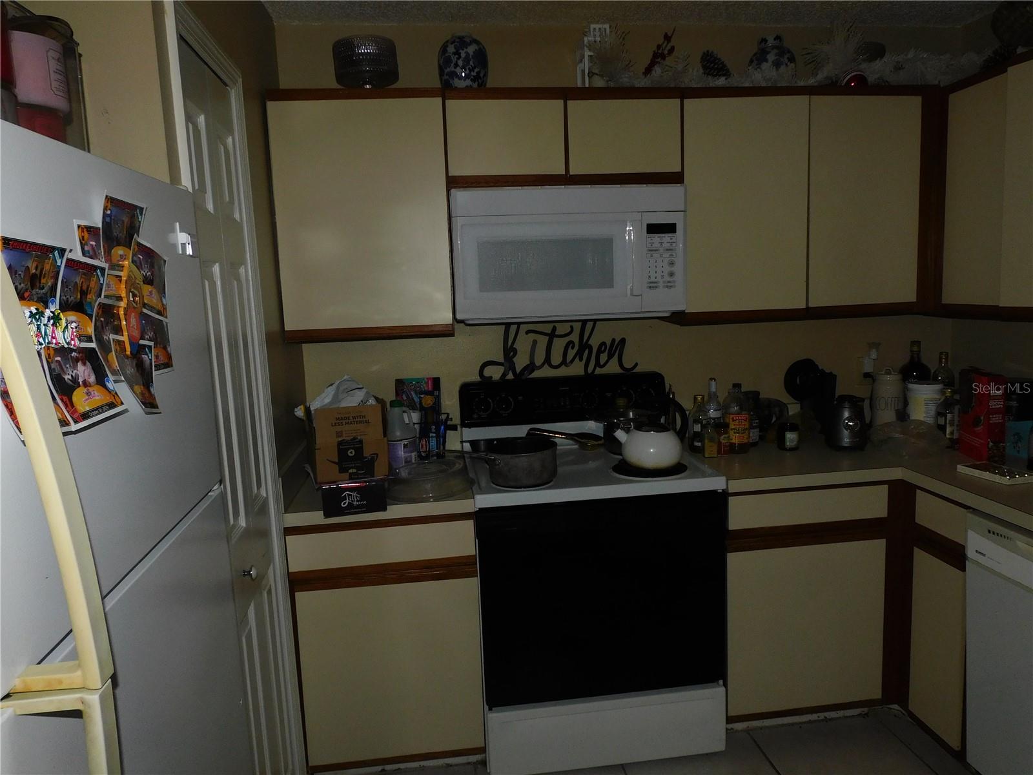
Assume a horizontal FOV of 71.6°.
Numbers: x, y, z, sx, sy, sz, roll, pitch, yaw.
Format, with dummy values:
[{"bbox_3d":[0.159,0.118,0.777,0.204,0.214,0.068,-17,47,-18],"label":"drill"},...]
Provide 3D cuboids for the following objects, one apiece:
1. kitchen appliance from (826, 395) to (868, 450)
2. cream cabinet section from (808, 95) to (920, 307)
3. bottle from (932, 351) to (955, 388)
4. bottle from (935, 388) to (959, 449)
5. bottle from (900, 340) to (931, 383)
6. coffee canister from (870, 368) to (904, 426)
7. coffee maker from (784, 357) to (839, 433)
[{"bbox_3d":[1.156,0.120,2.505,0.128,0.180,0.136,-1,8,12],"label":"kitchen appliance"},{"bbox_3d":[1.161,-0.644,2.571,0.400,0.688,0.300,-3,8,-7],"label":"cream cabinet section"},{"bbox_3d":[1.632,0.011,2.751,0.075,0.298,0.075,3,9,30],"label":"bottle"},{"bbox_3d":[1.506,0.102,2.504,0.073,0.196,0.070,3,9,30],"label":"bottle"},{"bbox_3d":[1.520,-0.007,2.745,0.102,0.342,0.102,3,9,30],"label":"bottle"},{"bbox_3d":[1.411,0.049,2.723,0.114,0.242,0.114,2,8,27],"label":"coffee canister"},{"bbox_3d":[1.092,0.045,2.643,0.190,0.295,0.145,-7,10,-32],"label":"coffee maker"}]

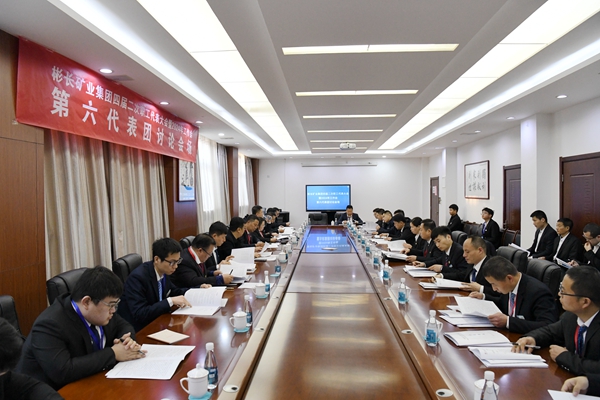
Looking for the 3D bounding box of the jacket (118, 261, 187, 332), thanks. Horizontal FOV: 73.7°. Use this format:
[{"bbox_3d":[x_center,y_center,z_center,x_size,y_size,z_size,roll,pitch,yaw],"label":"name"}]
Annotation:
[{"bbox_3d":[-1.109,0.781,3.120,0.500,0.640,0.580,0,1,8],"label":"jacket"}]

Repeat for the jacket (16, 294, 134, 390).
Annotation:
[{"bbox_3d":[-1.158,0.827,2.210,0.520,0.640,0.620,0,1,8],"label":"jacket"}]

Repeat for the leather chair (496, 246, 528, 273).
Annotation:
[{"bbox_3d":[1.673,0.992,3.638,0.660,1.090,0.600,0,1,4],"label":"leather chair"}]

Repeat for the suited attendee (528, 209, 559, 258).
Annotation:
[{"bbox_3d":[2.851,0.822,4.962,0.780,1.370,0.520,0,1,4],"label":"suited attendee"}]

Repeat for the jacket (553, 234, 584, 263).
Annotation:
[{"bbox_3d":[3.234,0.723,4.880,0.420,0.660,0.540,0,1,-1],"label":"jacket"}]

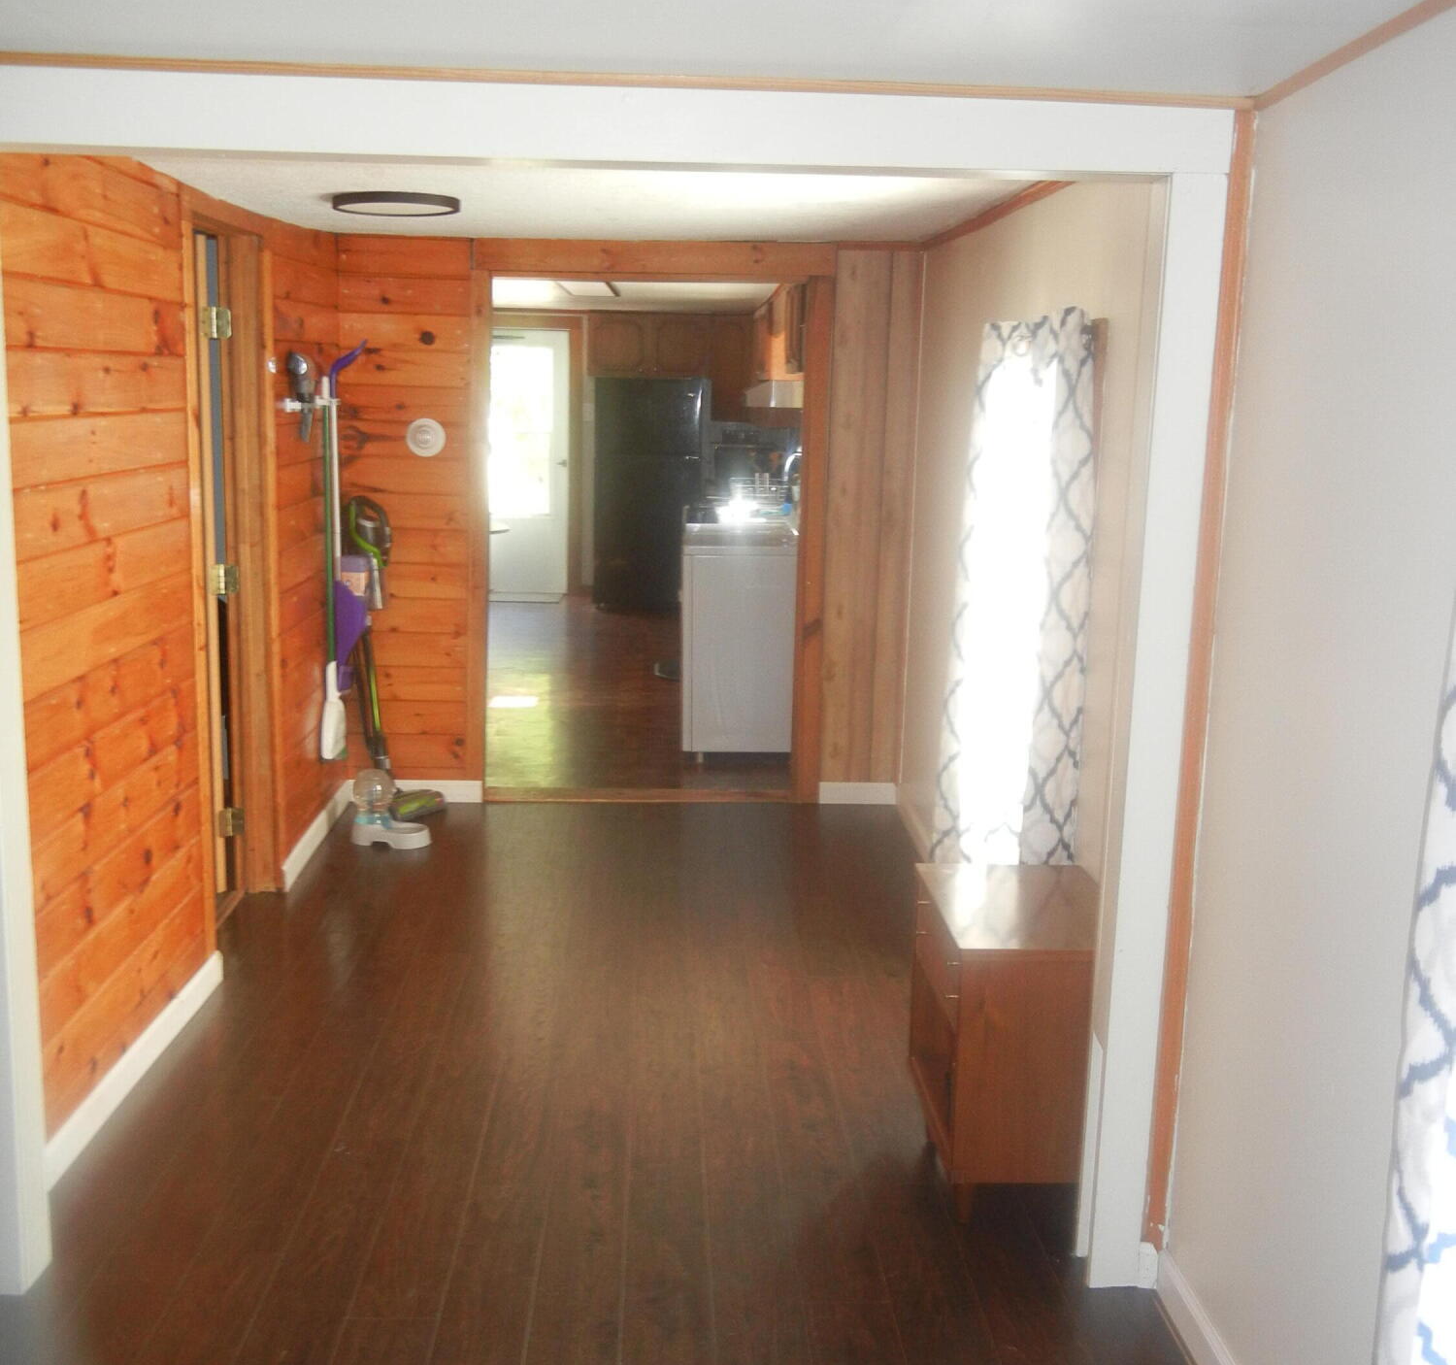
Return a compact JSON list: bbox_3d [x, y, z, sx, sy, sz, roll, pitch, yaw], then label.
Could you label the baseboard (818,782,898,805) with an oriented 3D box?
[{"bbox_3d":[0.505,0.433,6.510,0.308,0.085,0.018,1,10,-3],"label":"baseboard"}]

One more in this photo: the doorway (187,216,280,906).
[{"bbox_3d":[-1.395,-0.262,4.674,0.126,1.991,0.774,1,10,-3],"label":"doorway"}]

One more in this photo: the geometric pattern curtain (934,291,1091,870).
[{"bbox_3d":[0.720,-0.072,4.440,0.087,1.714,1.406,1,10,-3],"label":"geometric pattern curtain"}]

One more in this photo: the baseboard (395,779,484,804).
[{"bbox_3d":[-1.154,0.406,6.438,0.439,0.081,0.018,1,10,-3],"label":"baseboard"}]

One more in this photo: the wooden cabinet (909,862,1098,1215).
[{"bbox_3d":[0.605,0.730,3.481,0.368,0.555,0.561,1,10,-3],"label":"wooden cabinet"}]

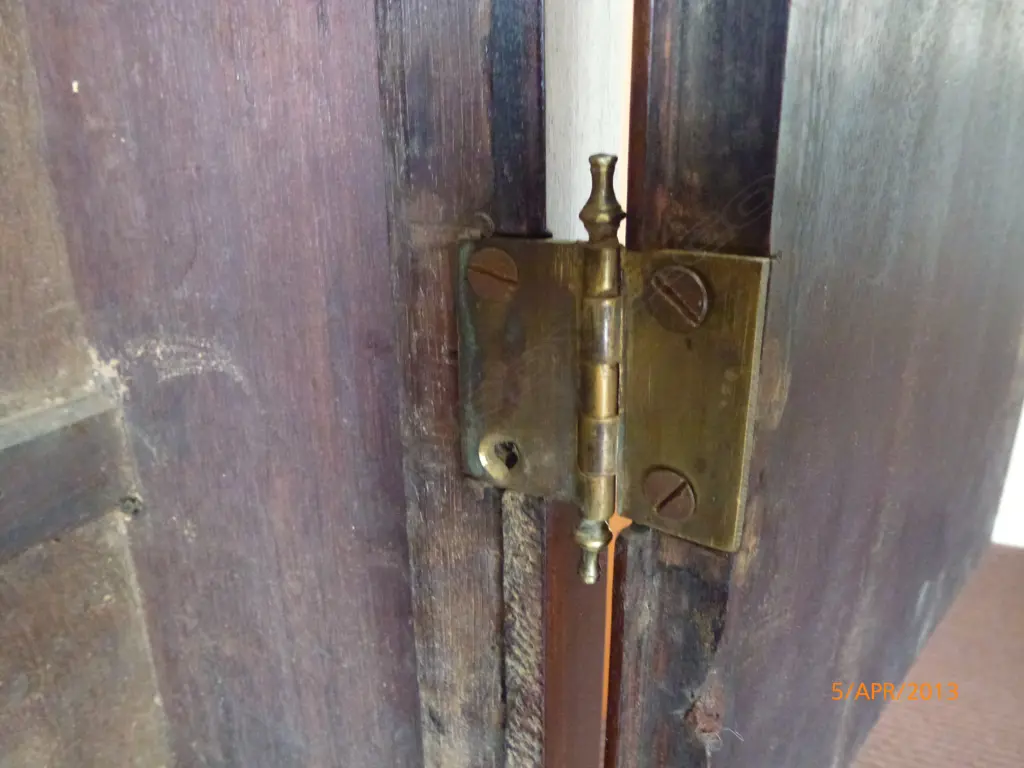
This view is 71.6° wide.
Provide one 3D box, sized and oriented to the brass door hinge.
[{"bbox_3d":[0.017,0.000,0.167,0.076,0.103,0.010,9,18,28],"label":"brass door hinge"}]

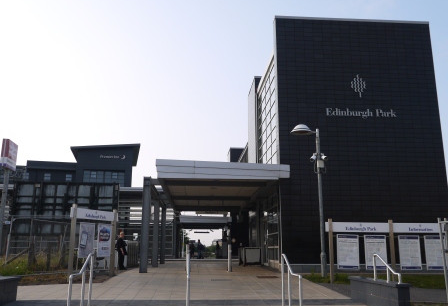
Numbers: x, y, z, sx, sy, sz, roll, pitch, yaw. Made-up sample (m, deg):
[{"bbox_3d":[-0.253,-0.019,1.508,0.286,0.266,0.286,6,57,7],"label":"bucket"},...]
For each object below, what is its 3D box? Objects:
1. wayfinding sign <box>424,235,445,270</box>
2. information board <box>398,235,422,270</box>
[{"bbox_3d":[7.100,3.340,14.680,0.730,1.120,0.060,1,-13,-4],"label":"wayfinding sign"},{"bbox_3d":[6.193,3.324,14.610,0.730,1.120,0.060,1,-13,-4],"label":"information board"}]

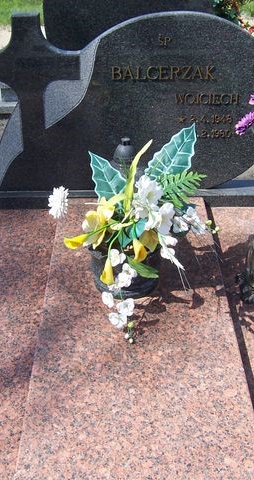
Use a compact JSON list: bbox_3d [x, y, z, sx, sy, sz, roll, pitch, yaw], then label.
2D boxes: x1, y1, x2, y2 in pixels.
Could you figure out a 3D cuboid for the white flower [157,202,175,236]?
[{"bbox_3d":[0.123,-0.064,1.898,0.058,0.085,0.060,-1,30,0],"label":"white flower"}]

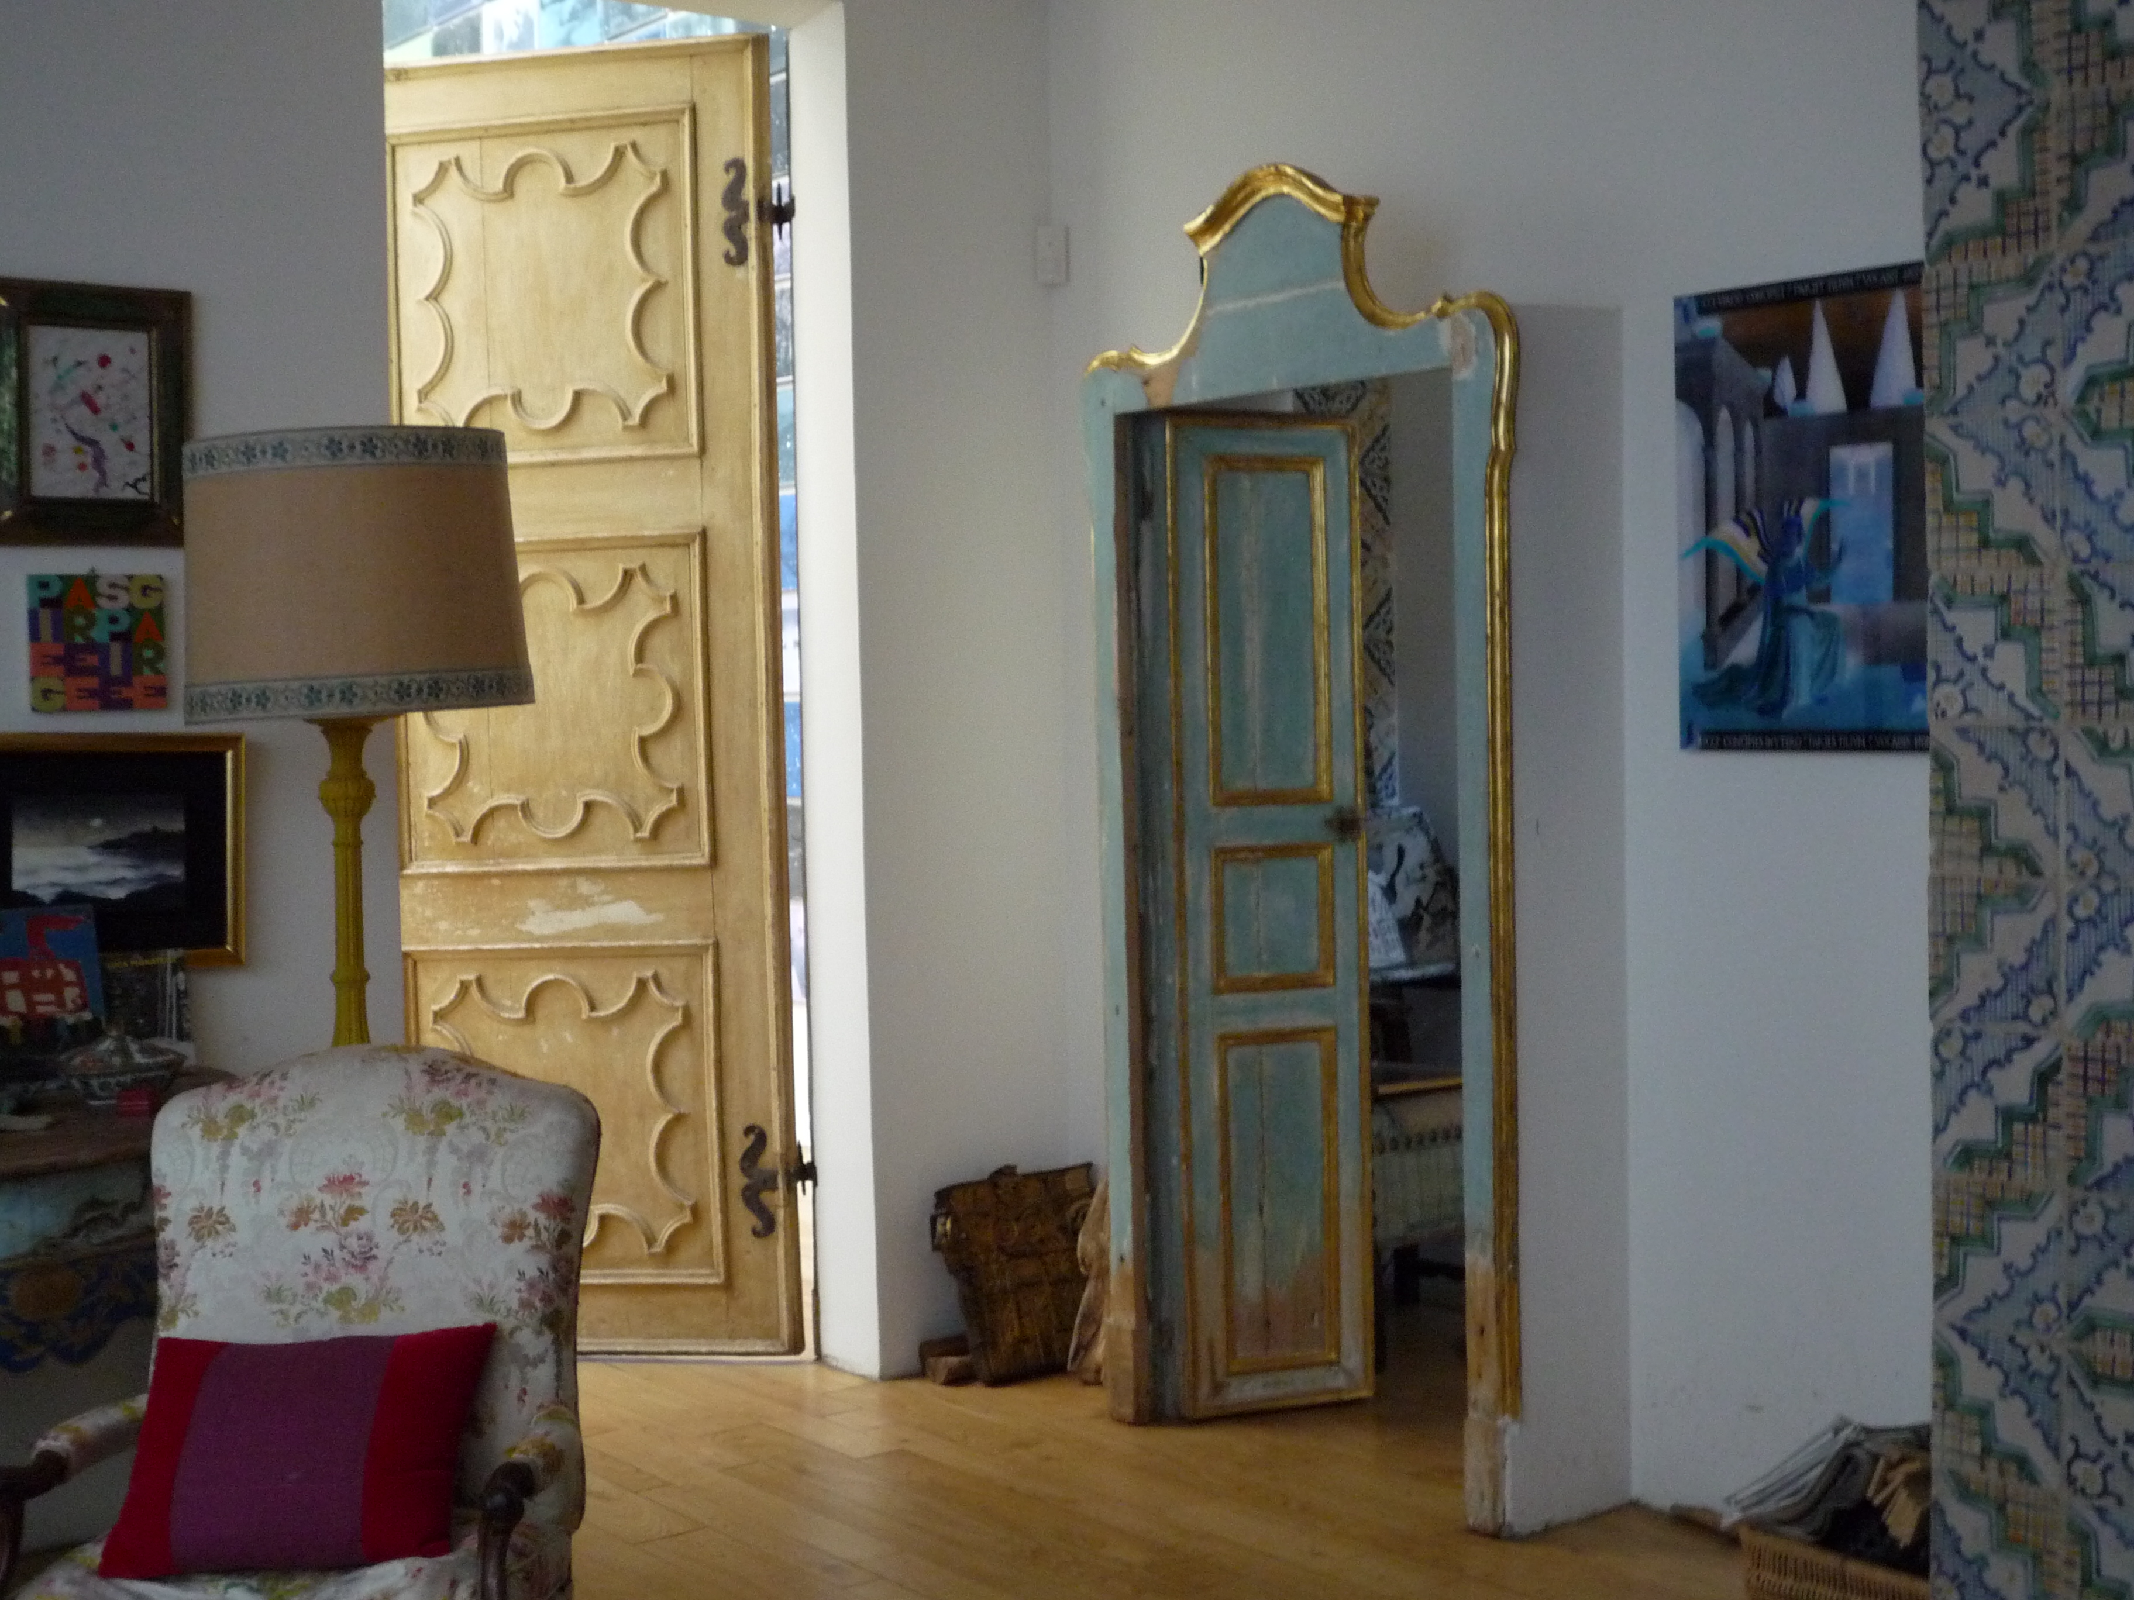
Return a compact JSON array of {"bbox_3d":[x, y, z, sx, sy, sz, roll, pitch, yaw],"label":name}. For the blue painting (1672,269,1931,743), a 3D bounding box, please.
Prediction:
[{"bbox_3d":[1.185,-0.452,4.306,0.020,0.751,0.537,-3,3,-40],"label":"blue painting"}]

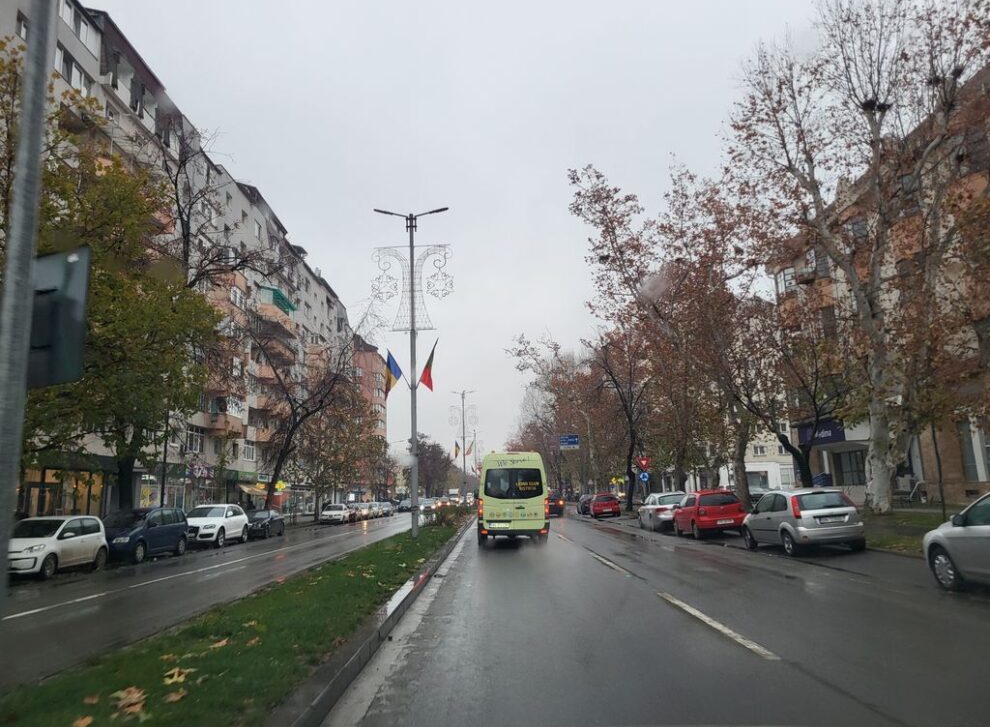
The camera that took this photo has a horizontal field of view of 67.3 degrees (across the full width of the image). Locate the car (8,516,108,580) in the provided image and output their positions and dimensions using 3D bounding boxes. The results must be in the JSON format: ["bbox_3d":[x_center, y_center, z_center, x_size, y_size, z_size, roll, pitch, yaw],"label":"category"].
[{"bbox_3d":[-11.687,4.756,19.462,1.645,1.500,3.570,-2,-10,0],"label":"car"}]

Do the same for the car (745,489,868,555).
[{"bbox_3d":[7.381,3.831,18.211,1.690,1.450,3.920,-2,-10,-2],"label":"car"}]

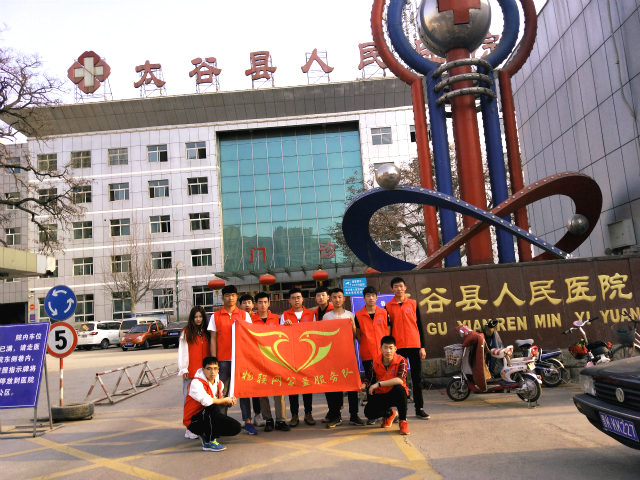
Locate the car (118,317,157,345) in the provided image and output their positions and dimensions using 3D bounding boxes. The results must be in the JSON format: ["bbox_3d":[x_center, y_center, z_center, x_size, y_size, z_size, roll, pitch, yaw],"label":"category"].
[{"bbox_3d":[-10.350,5.700,27.450,1.520,1.500,3.500,-5,-8,7],"label":"car"}]

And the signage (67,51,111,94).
[{"bbox_3d":[-23.571,-17.113,47.223,4.500,4.500,0.350,-4,-8,1],"label":"signage"}]

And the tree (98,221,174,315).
[{"bbox_3d":[-14.127,3.041,35.582,5.900,9.300,5.600,-5,-8,1],"label":"tree"}]

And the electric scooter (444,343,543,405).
[{"bbox_3d":[2.372,1.720,6.439,1.380,1.040,0.580,-9,-9,35],"label":"electric scooter"}]

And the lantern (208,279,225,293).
[{"bbox_3d":[-8.900,3.949,39.938,1.420,1.150,1.420,-4,-8,1],"label":"lantern"}]

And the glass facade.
[{"bbox_3d":[-2.669,-4.299,46.272,14.051,14.150,0.800,-5,-8,1],"label":"glass facade"}]

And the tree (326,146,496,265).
[{"bbox_3d":[4.534,-0.072,22.175,8.500,9.000,8.000,-5,-8,1],"label":"tree"}]

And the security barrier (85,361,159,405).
[{"bbox_3d":[-3.960,2.850,9.350,0.540,0.530,1.850,-5,-8,6],"label":"security barrier"}]

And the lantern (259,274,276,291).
[{"bbox_3d":[-4.372,3.580,38.931,1.380,1.370,1.380,-5,-8,1],"label":"lantern"}]

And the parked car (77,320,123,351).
[{"bbox_3d":[-13.909,5.995,29.313,1.740,1.700,4.500,-4,-8,-3],"label":"parked car"}]

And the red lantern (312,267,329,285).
[{"bbox_3d":[0.076,3.143,38.942,1.360,1.350,1.360,-5,-8,1],"label":"red lantern"}]

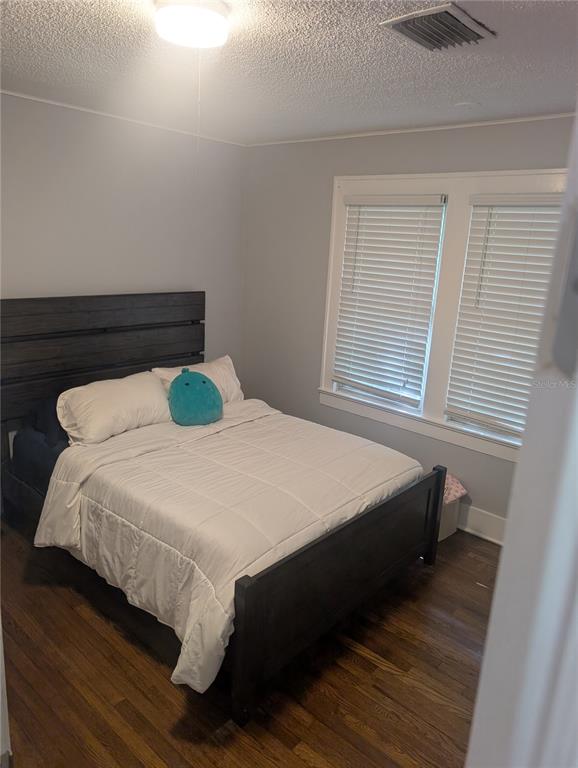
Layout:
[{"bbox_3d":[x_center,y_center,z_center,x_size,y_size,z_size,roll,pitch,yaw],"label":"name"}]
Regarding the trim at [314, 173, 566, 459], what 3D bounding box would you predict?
[{"bbox_3d":[0.949,-0.436,3.258,1.839,1.608,0.120,16,20,39],"label":"trim"}]

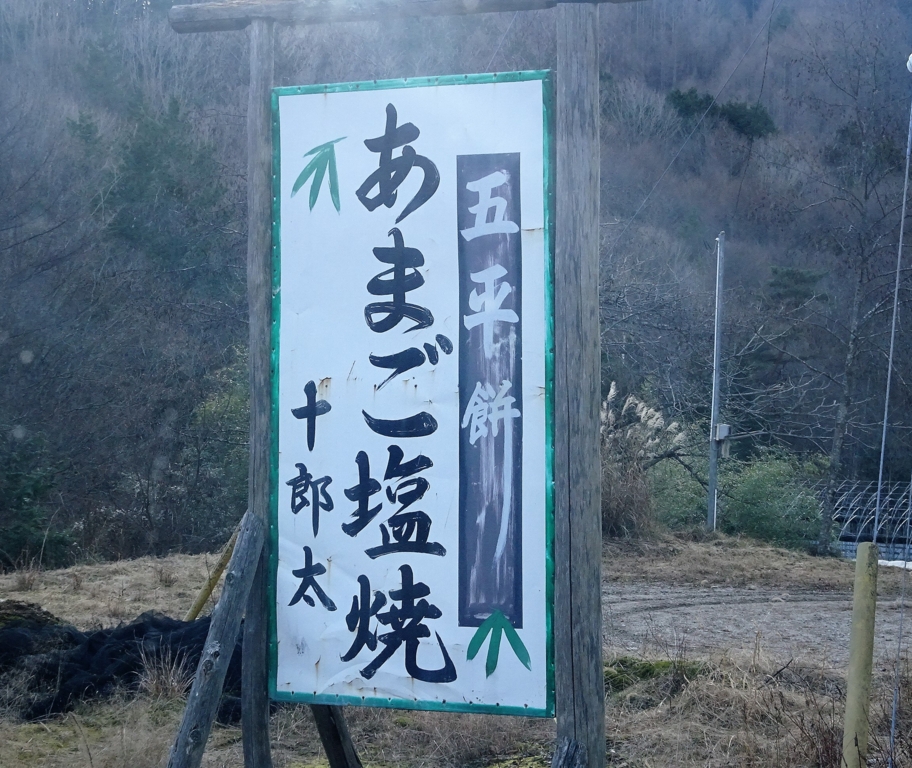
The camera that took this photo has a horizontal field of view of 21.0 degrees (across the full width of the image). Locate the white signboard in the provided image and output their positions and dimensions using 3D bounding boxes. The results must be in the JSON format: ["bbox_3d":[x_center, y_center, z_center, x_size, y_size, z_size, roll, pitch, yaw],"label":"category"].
[{"bbox_3d":[-0.131,0.028,7.130,0.915,1.825,0.040,0,-1,26],"label":"white signboard"}]

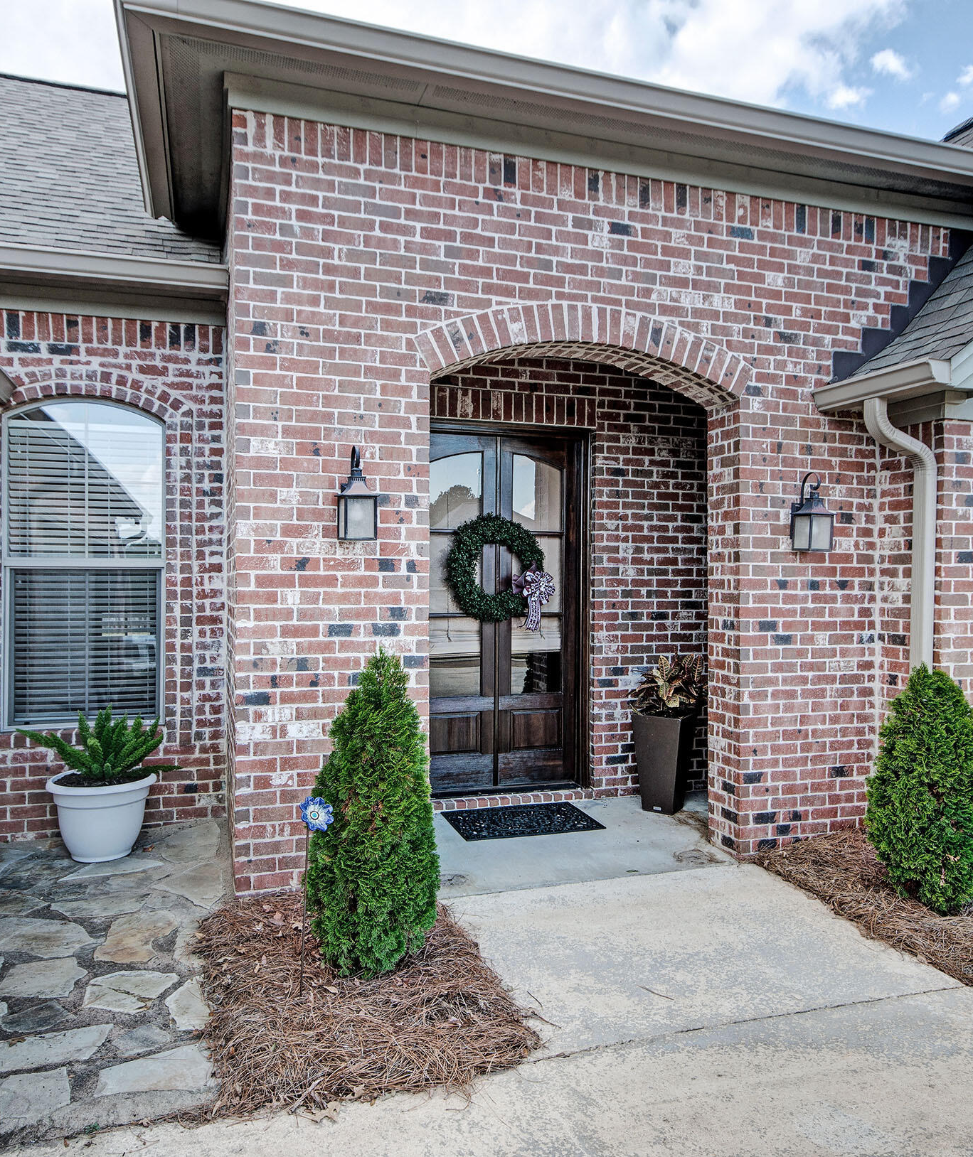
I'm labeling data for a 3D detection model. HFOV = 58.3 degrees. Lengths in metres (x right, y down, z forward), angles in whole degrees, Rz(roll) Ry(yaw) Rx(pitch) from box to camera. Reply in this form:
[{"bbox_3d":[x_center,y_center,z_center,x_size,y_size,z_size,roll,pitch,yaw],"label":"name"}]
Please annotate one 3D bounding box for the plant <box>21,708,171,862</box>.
[{"bbox_3d":[-2.115,1.105,4.779,0.760,0.815,0.700,0,0,-18],"label":"plant"}]

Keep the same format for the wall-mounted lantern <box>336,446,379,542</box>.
[{"bbox_3d":[-0.605,-0.401,4.128,0.180,0.455,0.245,0,0,-18],"label":"wall-mounted lantern"}]

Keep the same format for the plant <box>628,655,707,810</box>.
[{"bbox_3d":[1.215,1.032,5.889,0.560,1.040,0.560,0,0,33],"label":"plant"}]

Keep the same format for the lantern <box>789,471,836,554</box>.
[{"bbox_3d":[1.837,-0.378,4.943,0.180,0.460,0.245,0,0,-18],"label":"lantern"}]

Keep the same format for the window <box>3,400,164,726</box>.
[{"bbox_3d":[-2.378,-0.091,5.194,0.890,1.960,0.100,0,0,-18],"label":"window"}]

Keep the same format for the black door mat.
[{"bbox_3d":[0.228,1.542,5.572,0.910,0.013,0.630,0,0,-18],"label":"black door mat"}]

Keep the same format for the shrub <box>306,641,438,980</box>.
[{"bbox_3d":[-0.451,0.905,3.505,0.550,1.240,0.550,0,0,-18],"label":"shrub"}]

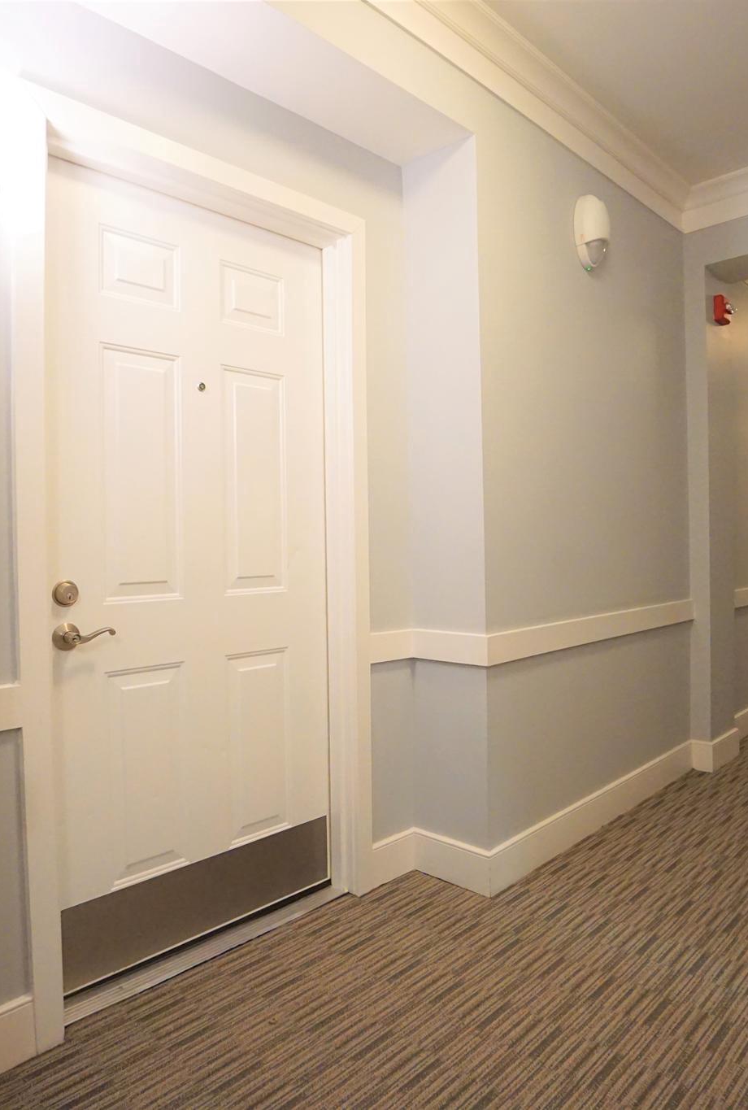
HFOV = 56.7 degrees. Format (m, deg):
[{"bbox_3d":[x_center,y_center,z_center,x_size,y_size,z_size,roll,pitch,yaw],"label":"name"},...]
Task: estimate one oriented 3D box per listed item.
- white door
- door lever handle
[{"bbox_3d":[-0.486,0.046,1.946,0.897,2.025,0.045,-2,1,-45],"label":"white door"},{"bbox_3d":[-0.689,0.196,1.667,0.143,0.066,0.062,-2,1,-45],"label":"door lever handle"}]

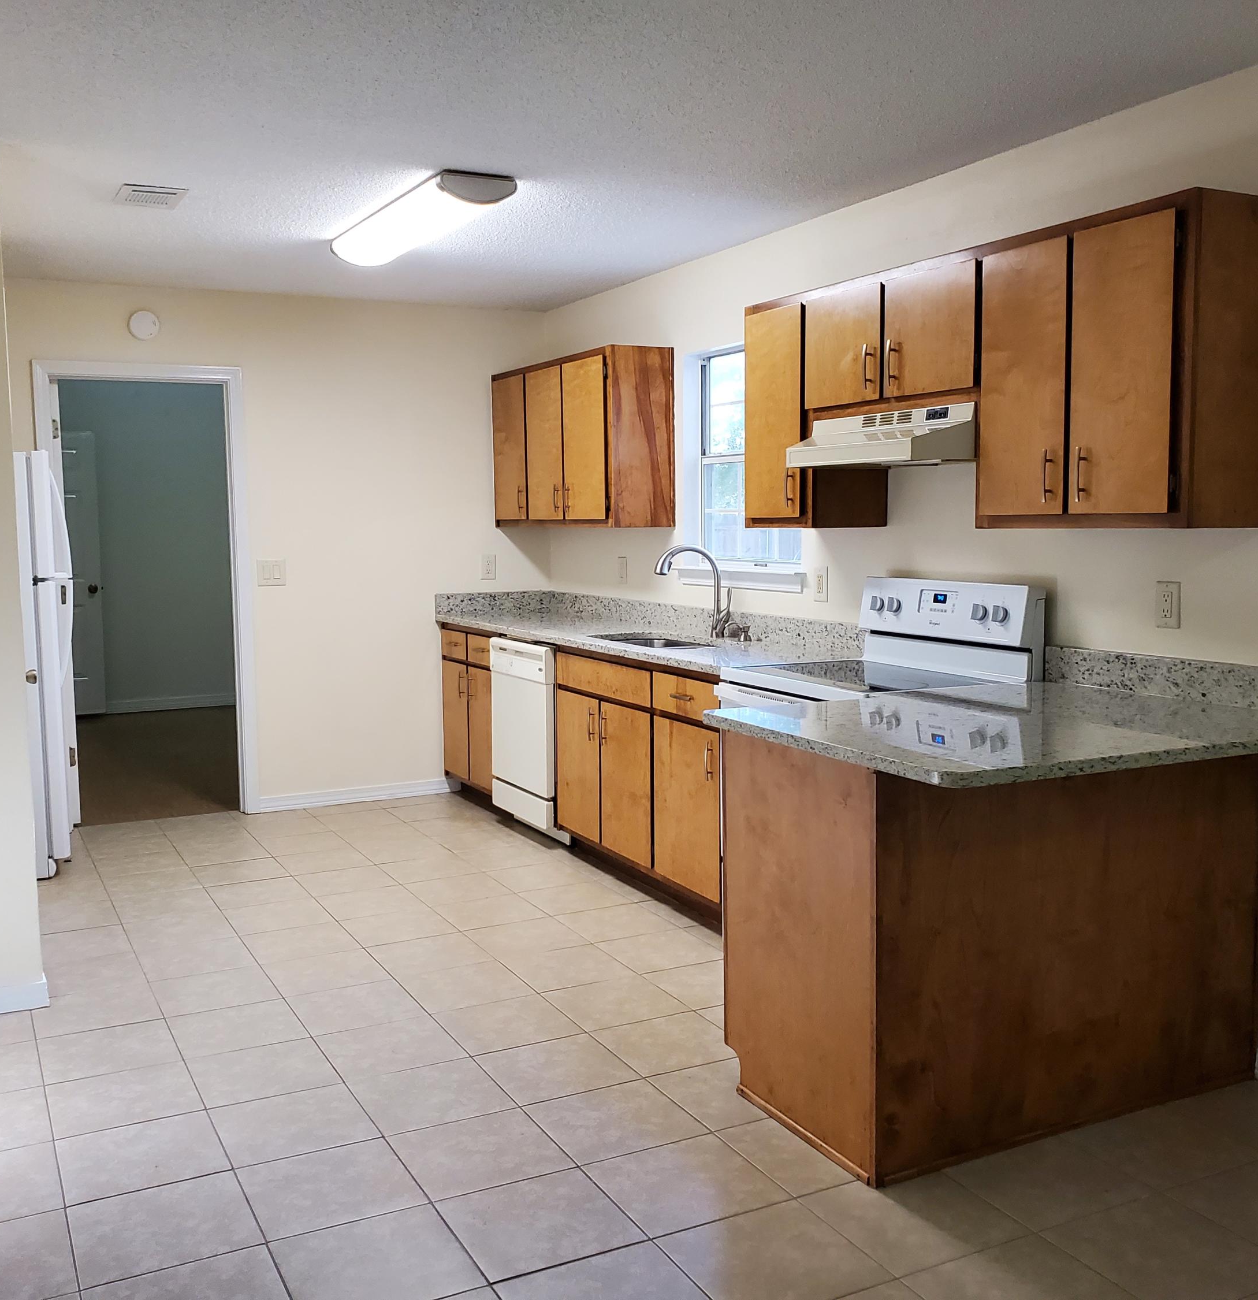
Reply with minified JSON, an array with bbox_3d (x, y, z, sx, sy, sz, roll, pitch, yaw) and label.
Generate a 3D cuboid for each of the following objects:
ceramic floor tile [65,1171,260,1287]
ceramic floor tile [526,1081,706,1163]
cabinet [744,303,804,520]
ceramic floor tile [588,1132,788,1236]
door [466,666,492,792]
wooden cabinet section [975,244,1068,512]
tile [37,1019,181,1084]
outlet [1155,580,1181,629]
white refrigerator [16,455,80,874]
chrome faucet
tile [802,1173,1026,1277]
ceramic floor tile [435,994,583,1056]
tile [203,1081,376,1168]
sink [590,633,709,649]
[{"bbox_3d":[-0.920,1.142,2.571,0.330,0.012,0.330,-3,6,-27],"label":"ceramic floor tile"},{"bbox_3d":[-0.032,1.093,3.015,0.328,0.012,0.325,-3,6,-27],"label":"ceramic floor tile"},{"bbox_3d":[0.622,-0.789,4.390,0.330,0.755,0.380,-3,6,-28],"label":"cabinet"},{"bbox_3d":[0.119,1.121,2.737,0.330,0.012,0.330,-3,6,-27],"label":"ceramic floor tile"},{"bbox_3d":[-0.689,0.374,6.125,0.040,0.565,0.316,-3,6,-28],"label":"door"},{"bbox_3d":[1.026,-0.696,3.392,0.040,0.685,0.299,-3,6,-28],"label":"wooden cabinet section"},{"bbox_3d":[-1.377,1.063,3.447,0.330,0.012,0.330,-3,6,-27],"label":"tile"},{"bbox_3d":[1.408,-0.117,3.412,0.010,0.124,0.080,-3,6,-27],"label":"outlet"},{"bbox_3d":[-2.682,0.067,5.209,0.750,1.670,0.730,-3,6,-28],"label":"white refrigerator"},{"bbox_3d":[0.254,-0.228,5.126,0.300,0.375,0.140,-2,6,-20],"label":"chrome faucet"},{"bbox_3d":[0.564,1.131,2.590,0.328,0.012,0.325,-3,6,-27],"label":"tile"},{"bbox_3d":[-0.341,1.047,3.638,0.331,0.010,0.331,-3,6,-27],"label":"ceramic floor tile"},{"bbox_3d":[-0.782,1.107,3.033,0.330,0.010,0.330,-3,6,-27],"label":"tile"},{"bbox_3d":[0.124,0.064,5.092,0.430,0.200,0.760,-3,6,-28],"label":"sink"}]

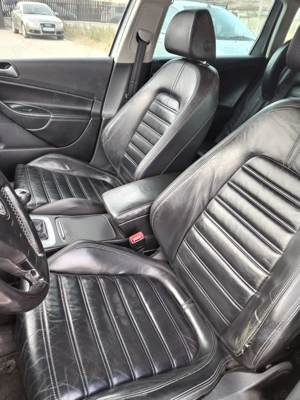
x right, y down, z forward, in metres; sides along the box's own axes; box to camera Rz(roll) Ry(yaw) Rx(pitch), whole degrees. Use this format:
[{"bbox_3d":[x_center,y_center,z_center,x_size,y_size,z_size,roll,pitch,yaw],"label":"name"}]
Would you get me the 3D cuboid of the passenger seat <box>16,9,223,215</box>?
[{"bbox_3d":[-0.174,-0.320,1.344,0.870,0.920,0.530,-11,34,-21],"label":"passenger seat"}]

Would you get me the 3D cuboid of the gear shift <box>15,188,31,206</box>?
[{"bbox_3d":[-0.404,-0.006,0.955,0.050,0.068,0.048,-3,31,-26],"label":"gear shift"}]

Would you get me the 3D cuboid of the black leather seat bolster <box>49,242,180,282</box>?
[{"bbox_3d":[-0.123,0.205,1.036,0.450,0.115,0.110,7,26,-31],"label":"black leather seat bolster"}]

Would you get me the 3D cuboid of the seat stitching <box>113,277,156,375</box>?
[{"bbox_3d":[-0.053,0.355,0.900,0.016,0.015,0.353,2,28,-29],"label":"seat stitching"}]

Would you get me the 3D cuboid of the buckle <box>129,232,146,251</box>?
[{"bbox_3d":[-0.042,0.158,1.102,0.045,0.070,0.030,-23,38,-13],"label":"buckle"}]

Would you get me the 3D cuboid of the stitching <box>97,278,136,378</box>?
[{"bbox_3d":[-0.104,0.349,0.871,0.016,0.015,0.358,2,28,-29],"label":"stitching"}]

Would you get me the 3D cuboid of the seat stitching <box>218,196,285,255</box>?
[{"bbox_3d":[0.277,0.063,0.872,0.016,0.015,0.297,19,20,-35],"label":"seat stitching"}]

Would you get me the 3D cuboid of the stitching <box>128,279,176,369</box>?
[{"bbox_3d":[-0.001,0.362,0.931,0.016,0.015,0.343,2,28,-29],"label":"stitching"}]

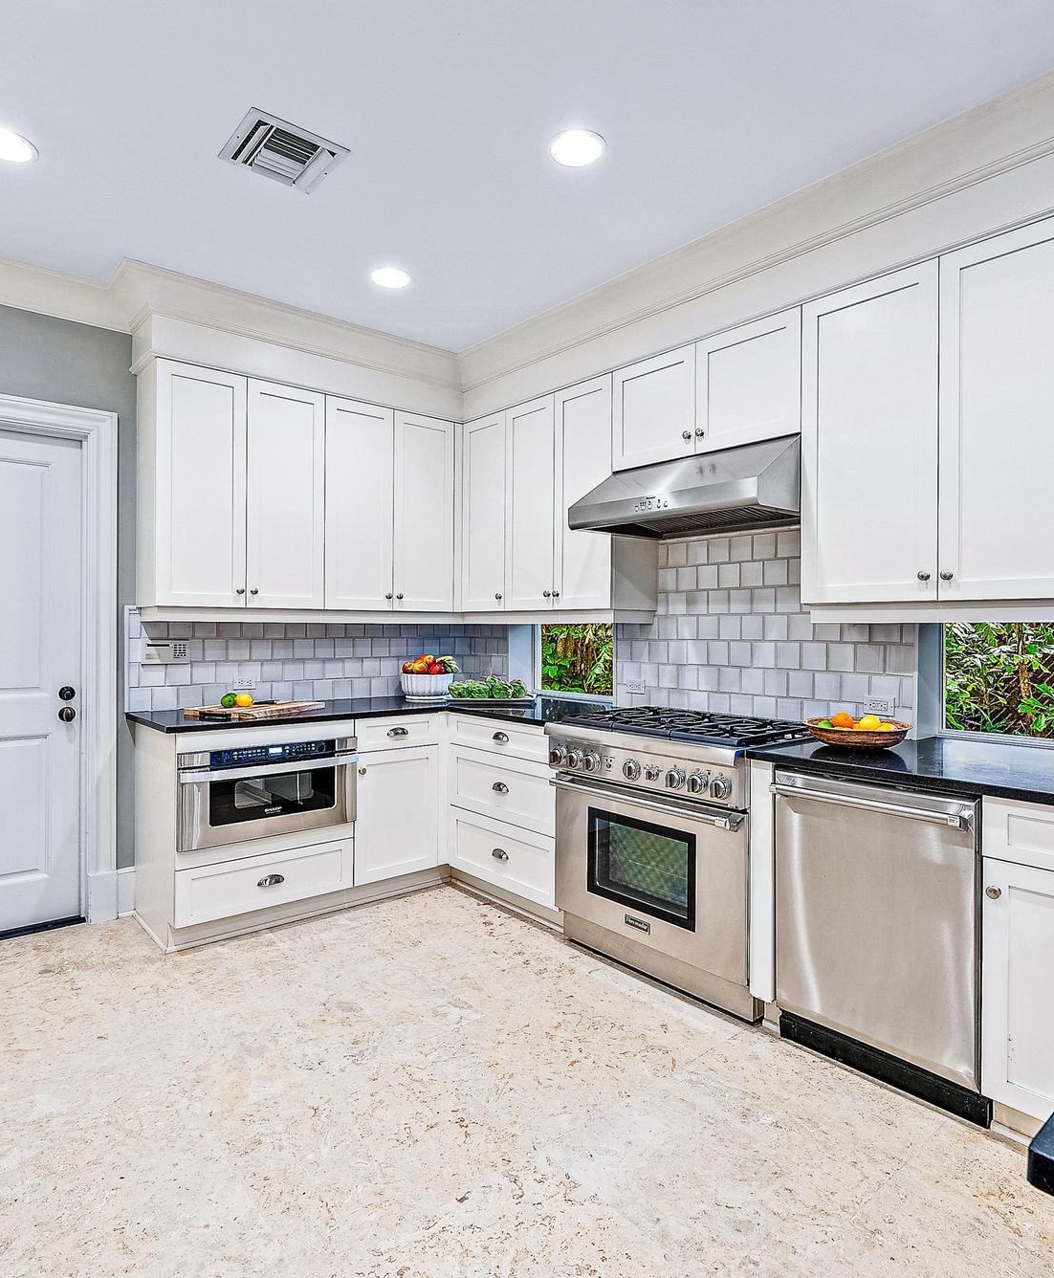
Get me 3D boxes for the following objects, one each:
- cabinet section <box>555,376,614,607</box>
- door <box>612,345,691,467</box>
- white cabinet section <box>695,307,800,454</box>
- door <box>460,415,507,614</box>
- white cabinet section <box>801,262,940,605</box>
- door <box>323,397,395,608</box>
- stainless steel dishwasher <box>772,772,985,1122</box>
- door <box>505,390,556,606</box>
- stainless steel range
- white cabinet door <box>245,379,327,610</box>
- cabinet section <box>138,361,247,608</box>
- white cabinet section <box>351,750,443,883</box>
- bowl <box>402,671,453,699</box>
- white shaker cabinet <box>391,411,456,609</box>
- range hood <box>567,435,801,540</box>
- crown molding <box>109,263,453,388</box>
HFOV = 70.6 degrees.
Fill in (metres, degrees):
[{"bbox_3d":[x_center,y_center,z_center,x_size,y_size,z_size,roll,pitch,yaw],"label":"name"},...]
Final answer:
[{"bbox_3d":[0.273,-0.675,3.526,0.030,1.069,0.379,0,1,-41],"label":"cabinet section"},{"bbox_3d":[0.541,-0.966,3.166,0.025,0.439,0.443,0,1,-40],"label":"door"},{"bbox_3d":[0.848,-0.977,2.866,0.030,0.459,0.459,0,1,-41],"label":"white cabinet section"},{"bbox_3d":[-0.226,-0.672,4.066,0.025,1.055,0.380,0,1,-40],"label":"door"},{"bbox_3d":[1.132,-0.647,2.476,0.025,1.055,0.450,0,1,-40],"label":"white cabinet section"},{"bbox_3d":[-0.854,-0.672,3.802,0.382,1.055,0.025,0,1,-40],"label":"door"},{"bbox_3d":[1.207,0.858,2.371,0.630,0.875,0.598,0,1,-41],"label":"stainless steel dishwasher"},{"bbox_3d":[0.022,-0.667,3.776,0.025,1.055,0.371,0,1,-40],"label":"door"},{"bbox_3d":[0.656,0.822,2.984,0.735,0.945,0.911,0,1,-41],"label":"stainless steel range"},{"bbox_3d":[-1.148,-0.671,3.551,0.379,1.055,0.025,0,1,-40],"label":"white cabinet door"},{"bbox_3d":[-1.519,-0.661,3.372,0.377,1.040,0.334,-1,1,-41],"label":"cabinet section"},{"bbox_3d":[-0.808,0.827,3.795,0.463,0.609,0.590,-1,1,-41],"label":"white cabinet section"},{"bbox_3d":[-0.580,0.265,4.319,0.300,0.150,0.300,0,0,0],"label":"bowl"},{"bbox_3d":[-0.664,-0.680,4.178,0.405,1.063,0.330,0,1,-41],"label":"white shaker cabinet"},{"bbox_3d":[0.695,-0.596,3.001,0.580,0.279,0.903,0,1,-40],"label":"range hood"},{"bbox_3d":[-0.983,-1.453,3.583,1.730,0.143,0.130,0,1,-40],"label":"crown molding"}]

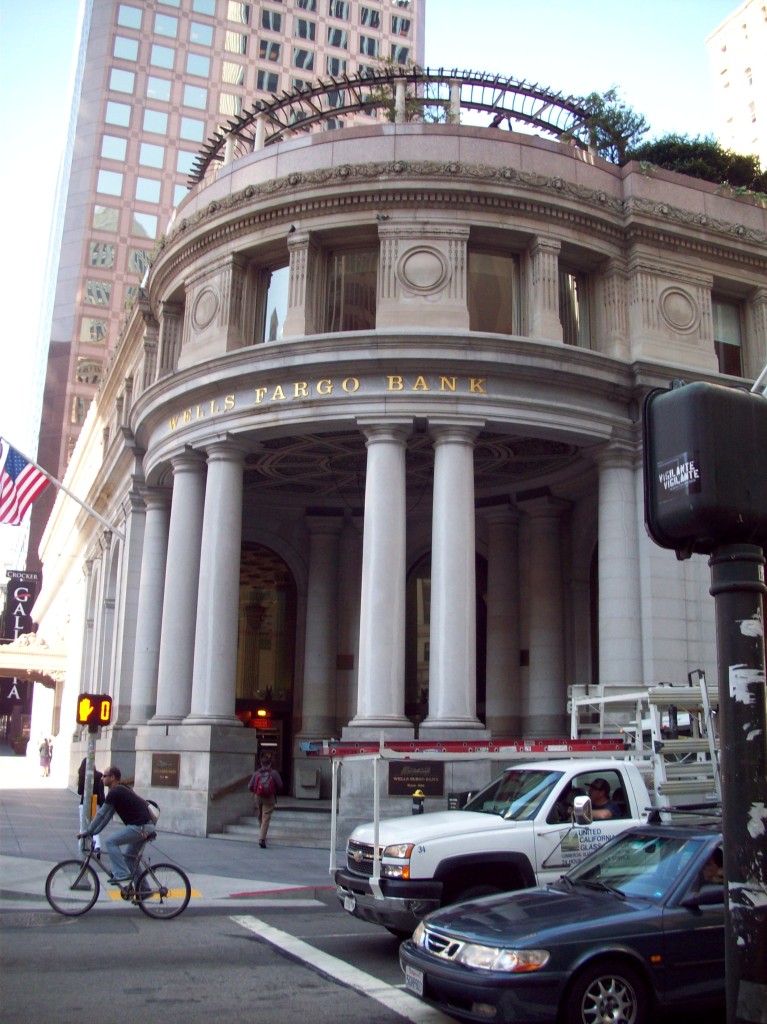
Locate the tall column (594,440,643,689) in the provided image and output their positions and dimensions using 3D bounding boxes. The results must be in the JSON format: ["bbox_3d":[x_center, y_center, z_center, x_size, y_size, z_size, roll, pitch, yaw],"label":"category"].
[{"bbox_3d":[5.473,1.753,25.378,1.220,6.760,1.220,9,-15,-30],"label":"tall column"}]

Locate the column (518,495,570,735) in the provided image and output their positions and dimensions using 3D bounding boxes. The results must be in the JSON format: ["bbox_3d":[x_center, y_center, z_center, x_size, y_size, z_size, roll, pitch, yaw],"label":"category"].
[{"bbox_3d":[4.597,3.008,30.915,1.350,6.760,1.350,-4,-14,23],"label":"column"}]

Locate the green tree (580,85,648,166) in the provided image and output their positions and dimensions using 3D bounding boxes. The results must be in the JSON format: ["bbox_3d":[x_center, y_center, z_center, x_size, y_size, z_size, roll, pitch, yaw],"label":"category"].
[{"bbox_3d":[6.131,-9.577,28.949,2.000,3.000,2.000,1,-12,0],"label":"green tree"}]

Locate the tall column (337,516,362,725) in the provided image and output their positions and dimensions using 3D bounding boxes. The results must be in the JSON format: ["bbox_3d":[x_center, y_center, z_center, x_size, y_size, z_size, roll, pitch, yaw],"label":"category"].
[{"bbox_3d":[-0.419,3.257,31.408,1.280,6.280,1.280,1,-12,0],"label":"tall column"}]

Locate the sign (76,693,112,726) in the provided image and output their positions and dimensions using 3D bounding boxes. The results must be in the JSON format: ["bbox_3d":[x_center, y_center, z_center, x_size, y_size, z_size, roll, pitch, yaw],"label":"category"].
[{"bbox_3d":[-4.001,2.730,15.148,0.490,0.443,0.260,6,-13,-20],"label":"sign"}]

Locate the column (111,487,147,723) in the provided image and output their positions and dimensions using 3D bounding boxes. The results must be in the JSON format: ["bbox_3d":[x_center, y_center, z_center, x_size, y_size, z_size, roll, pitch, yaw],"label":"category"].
[{"bbox_3d":[-6.448,2.693,29.462,1.200,6.250,1.100,6,-13,-22],"label":"column"}]

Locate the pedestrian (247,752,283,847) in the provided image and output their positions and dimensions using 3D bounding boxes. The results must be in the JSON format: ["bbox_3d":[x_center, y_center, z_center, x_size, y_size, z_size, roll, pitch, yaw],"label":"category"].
[{"bbox_3d":[-2.274,5.522,20.900,0.620,1.770,0.520,0,-12,7],"label":"pedestrian"}]

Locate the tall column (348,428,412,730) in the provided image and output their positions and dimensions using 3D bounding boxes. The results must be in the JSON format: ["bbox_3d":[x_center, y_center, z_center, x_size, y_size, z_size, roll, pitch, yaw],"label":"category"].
[{"bbox_3d":[0.035,1.309,22.521,1.300,6.250,1.300,1,-12,0],"label":"tall column"}]

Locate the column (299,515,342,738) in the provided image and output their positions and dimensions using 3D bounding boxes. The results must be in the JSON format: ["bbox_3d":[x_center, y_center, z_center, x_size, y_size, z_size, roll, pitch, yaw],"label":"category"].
[{"bbox_3d":[-1.923,3.515,33.902,1.350,6.760,1.350,2,-13,0],"label":"column"}]

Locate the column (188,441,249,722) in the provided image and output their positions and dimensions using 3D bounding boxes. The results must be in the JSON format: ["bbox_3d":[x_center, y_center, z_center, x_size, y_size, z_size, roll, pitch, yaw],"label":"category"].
[{"bbox_3d":[-3.875,1.570,25.713,1.370,6.760,1.370,2,-13,0],"label":"column"}]

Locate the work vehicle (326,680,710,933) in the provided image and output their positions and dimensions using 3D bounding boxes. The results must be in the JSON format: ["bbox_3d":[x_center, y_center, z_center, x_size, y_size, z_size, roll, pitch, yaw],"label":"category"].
[{"bbox_3d":[2.382,3.419,12.428,5.700,2.750,2.070,6,-13,-21],"label":"work vehicle"}]

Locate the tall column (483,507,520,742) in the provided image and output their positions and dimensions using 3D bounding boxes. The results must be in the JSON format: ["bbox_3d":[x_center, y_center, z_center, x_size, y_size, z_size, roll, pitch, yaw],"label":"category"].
[{"bbox_3d":[3.274,2.994,29.843,1.280,6.280,1.280,0,-12,6],"label":"tall column"}]

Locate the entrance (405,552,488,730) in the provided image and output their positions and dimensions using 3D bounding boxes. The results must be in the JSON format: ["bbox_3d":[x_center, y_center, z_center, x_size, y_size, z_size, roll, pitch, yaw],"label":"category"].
[{"bbox_3d":[1.764,4.881,33.012,2.650,7.640,0.600,-4,-14,23],"label":"entrance"}]

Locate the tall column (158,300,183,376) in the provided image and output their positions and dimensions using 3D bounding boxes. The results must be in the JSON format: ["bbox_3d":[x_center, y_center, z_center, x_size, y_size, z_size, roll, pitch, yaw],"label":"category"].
[{"bbox_3d":[-5.874,-4.535,30.152,0.720,2.580,0.580,8,-14,-26],"label":"tall column"}]

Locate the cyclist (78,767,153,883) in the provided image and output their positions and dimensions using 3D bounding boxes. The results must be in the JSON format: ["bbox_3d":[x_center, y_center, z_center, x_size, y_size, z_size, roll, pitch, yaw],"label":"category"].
[{"bbox_3d":[-3.330,3.967,13.600,0.950,1.510,0.550,2,-13,0],"label":"cyclist"}]

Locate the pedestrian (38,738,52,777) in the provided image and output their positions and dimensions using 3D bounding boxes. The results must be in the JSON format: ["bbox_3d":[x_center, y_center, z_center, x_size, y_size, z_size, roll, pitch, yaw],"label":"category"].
[{"bbox_3d":[-14.816,10.772,47.950,0.580,1.670,0.420,6,-13,-22],"label":"pedestrian"}]

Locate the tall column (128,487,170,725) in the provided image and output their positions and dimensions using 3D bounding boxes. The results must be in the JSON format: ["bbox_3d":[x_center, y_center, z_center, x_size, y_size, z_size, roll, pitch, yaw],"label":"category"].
[{"bbox_3d":[-5.929,2.538,28.829,1.280,6.250,1.280,-1,-12,11],"label":"tall column"}]

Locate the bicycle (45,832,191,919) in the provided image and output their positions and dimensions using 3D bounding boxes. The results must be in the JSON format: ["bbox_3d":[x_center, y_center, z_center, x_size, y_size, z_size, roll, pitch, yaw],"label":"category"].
[{"bbox_3d":[-3.217,4.462,13.486,1.770,1.020,0.600,2,-13,0],"label":"bicycle"}]

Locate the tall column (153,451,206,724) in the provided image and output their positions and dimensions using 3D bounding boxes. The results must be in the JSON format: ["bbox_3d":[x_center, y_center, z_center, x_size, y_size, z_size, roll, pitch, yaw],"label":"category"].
[{"bbox_3d":[-5.009,1.802,26.858,1.370,6.760,1.370,13,-17,-40],"label":"tall column"}]

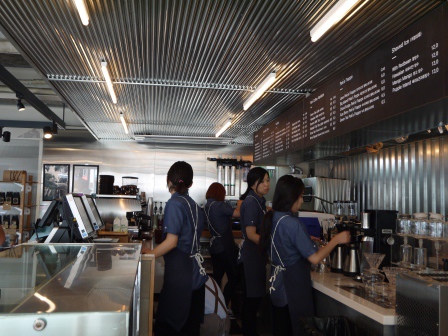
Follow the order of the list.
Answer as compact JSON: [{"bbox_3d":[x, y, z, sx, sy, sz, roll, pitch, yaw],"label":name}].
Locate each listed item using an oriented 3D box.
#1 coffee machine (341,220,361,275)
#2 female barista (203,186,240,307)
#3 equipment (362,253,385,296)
[{"bbox_3d":[0.899,0.564,3.120,0.170,0.380,0.160,4,-6,-28],"label":"coffee machine"},{"bbox_3d":[-0.012,0.972,5.250,0.360,1.580,0.440,5,-6,-42],"label":"female barista"},{"bbox_3d":[0.823,0.586,2.420,0.125,0.225,0.125,2,-5,-9],"label":"equipment"}]

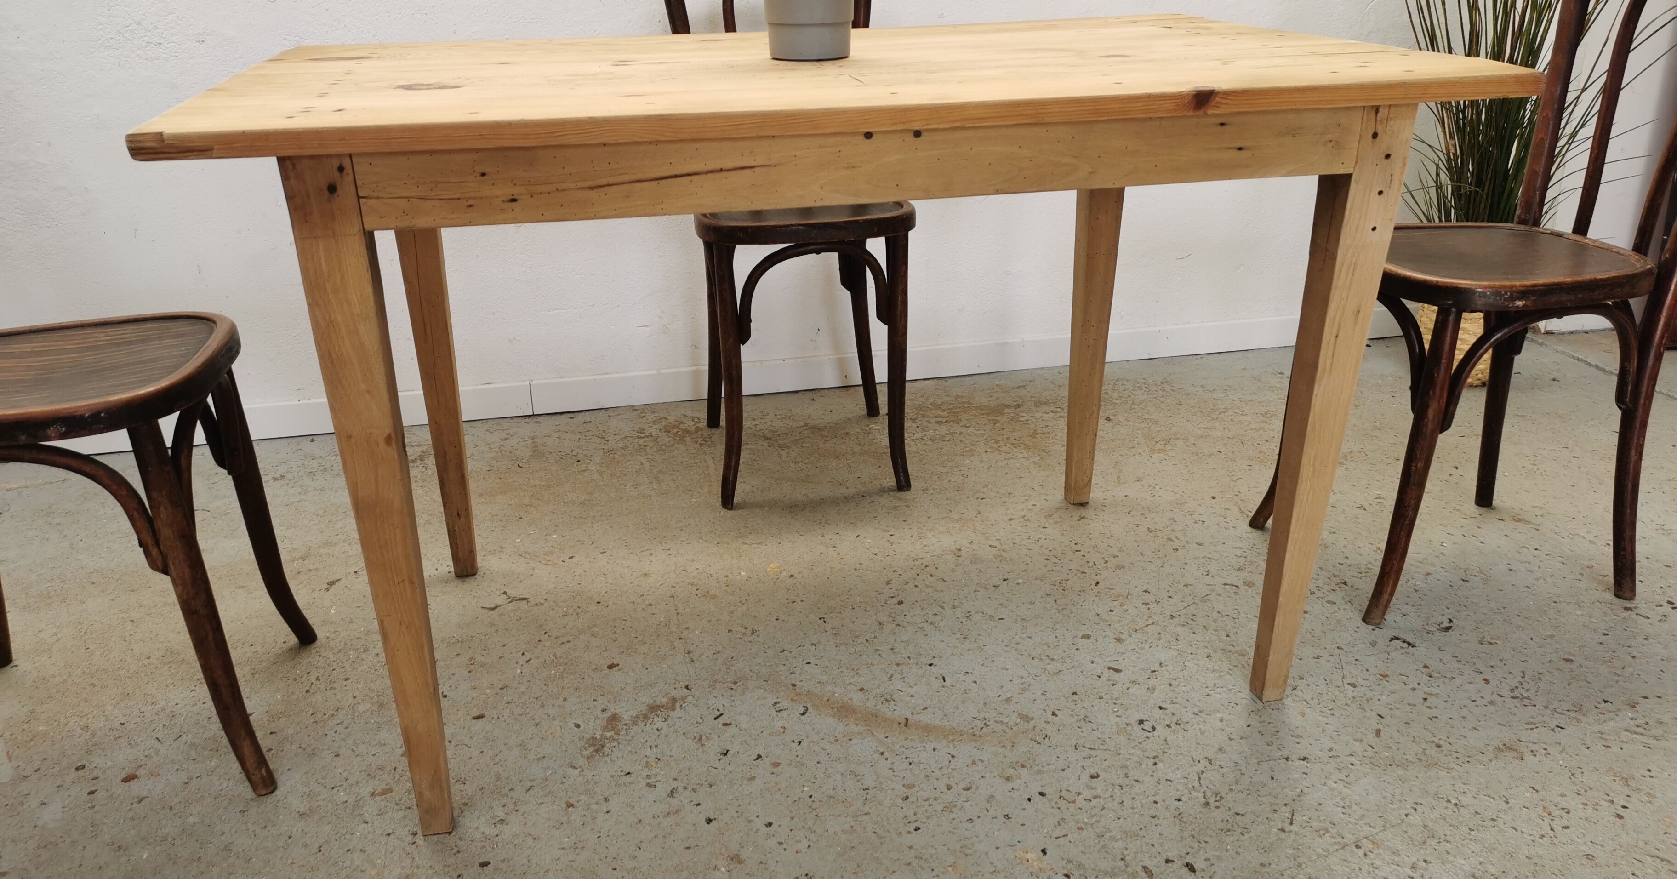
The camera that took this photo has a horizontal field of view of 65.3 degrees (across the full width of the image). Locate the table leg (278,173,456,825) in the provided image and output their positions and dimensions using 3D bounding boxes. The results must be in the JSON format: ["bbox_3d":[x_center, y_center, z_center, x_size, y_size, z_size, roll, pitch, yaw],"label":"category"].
[{"bbox_3d":[-0.442,0.088,1.269,0.062,0.744,0.070,-5,23,-11],"label":"table leg"}]

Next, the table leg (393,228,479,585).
[{"bbox_3d":[-0.586,-0.155,1.872,0.062,0.744,0.070,-5,23,-11],"label":"table leg"}]

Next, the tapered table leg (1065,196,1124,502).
[{"bbox_3d":[0.401,-0.249,2.069,0.062,0.744,0.070,-5,23,-11],"label":"tapered table leg"}]

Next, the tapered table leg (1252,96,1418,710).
[{"bbox_3d":[0.545,-0.006,1.466,0.062,0.744,0.070,-5,23,-11],"label":"tapered table leg"}]

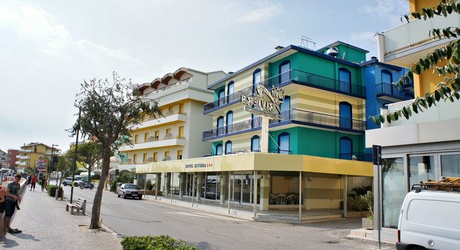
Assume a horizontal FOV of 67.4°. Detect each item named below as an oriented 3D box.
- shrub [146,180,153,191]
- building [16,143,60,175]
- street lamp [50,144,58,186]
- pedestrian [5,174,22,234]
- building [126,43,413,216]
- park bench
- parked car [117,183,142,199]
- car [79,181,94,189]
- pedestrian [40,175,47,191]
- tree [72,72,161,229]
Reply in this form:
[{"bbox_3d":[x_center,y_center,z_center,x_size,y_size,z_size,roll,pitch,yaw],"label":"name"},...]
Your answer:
[{"bbox_3d":[-8.855,6.705,38.200,0.850,1.200,0.850,7,-11,-29],"label":"shrub"},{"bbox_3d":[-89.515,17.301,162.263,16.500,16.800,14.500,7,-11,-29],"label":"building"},{"bbox_3d":[-31.994,7.379,62.677,1.100,7.300,0.250,7,-11,-29],"label":"street lamp"},{"bbox_3d":[-6.678,2.440,10.783,0.460,1.720,0.480,3,-9,-4],"label":"pedestrian"},{"bbox_3d":[3.537,0.470,33.128,17.600,13.800,25.400,7,-11,-29],"label":"building"},{"bbox_3d":[-7.487,3.935,16.908,0.660,0.730,1.700,7,-11,-29],"label":"park bench"},{"bbox_3d":[-9.631,6.282,32.910,1.680,1.420,4.300,6,-10,-24],"label":"parked car"},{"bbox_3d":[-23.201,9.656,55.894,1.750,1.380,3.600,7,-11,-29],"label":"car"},{"bbox_3d":[-21.524,6.790,39.973,0.500,1.720,0.400,7,-11,-29],"label":"pedestrian"},{"bbox_3d":[-4.208,0.849,12.385,2.950,5.500,2.950,7,-11,-29],"label":"tree"}]

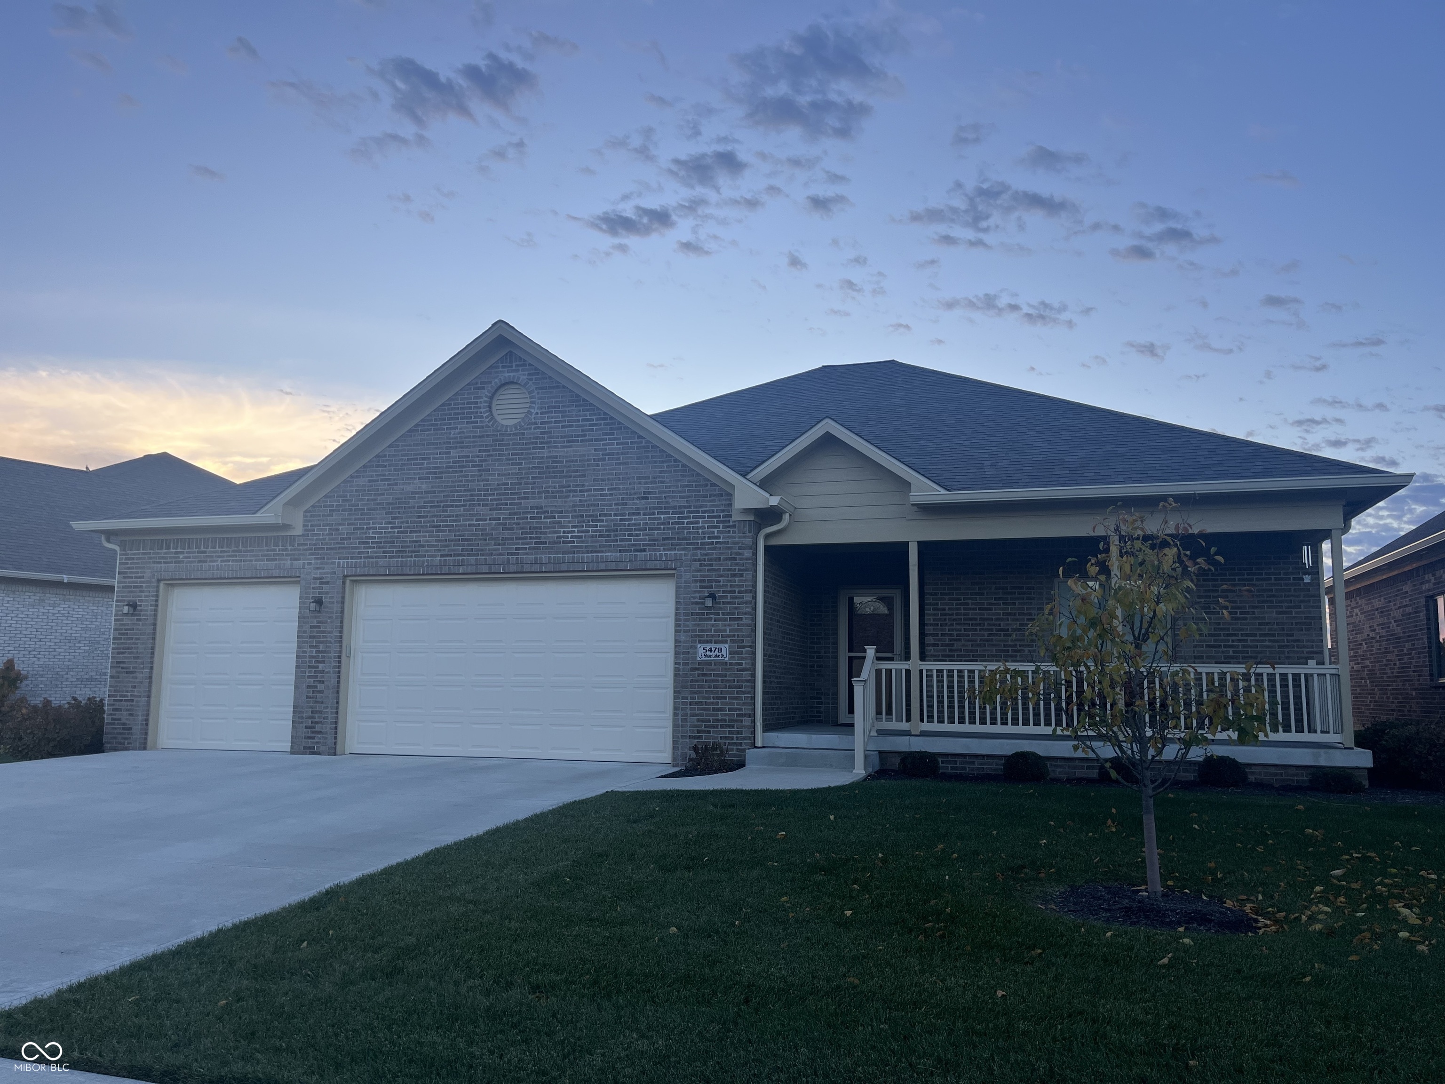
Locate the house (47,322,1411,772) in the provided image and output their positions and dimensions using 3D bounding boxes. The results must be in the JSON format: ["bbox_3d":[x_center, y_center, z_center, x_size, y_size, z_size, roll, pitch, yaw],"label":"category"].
[{"bbox_3d":[0.690,0.112,19.810,17.670,6.760,13.500,-2,-7,18],"label":"house"}]

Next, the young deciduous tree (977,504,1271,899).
[{"bbox_3d":[2.597,1.017,7.131,1.790,2.543,1.750,-2,-7,18],"label":"young deciduous tree"}]

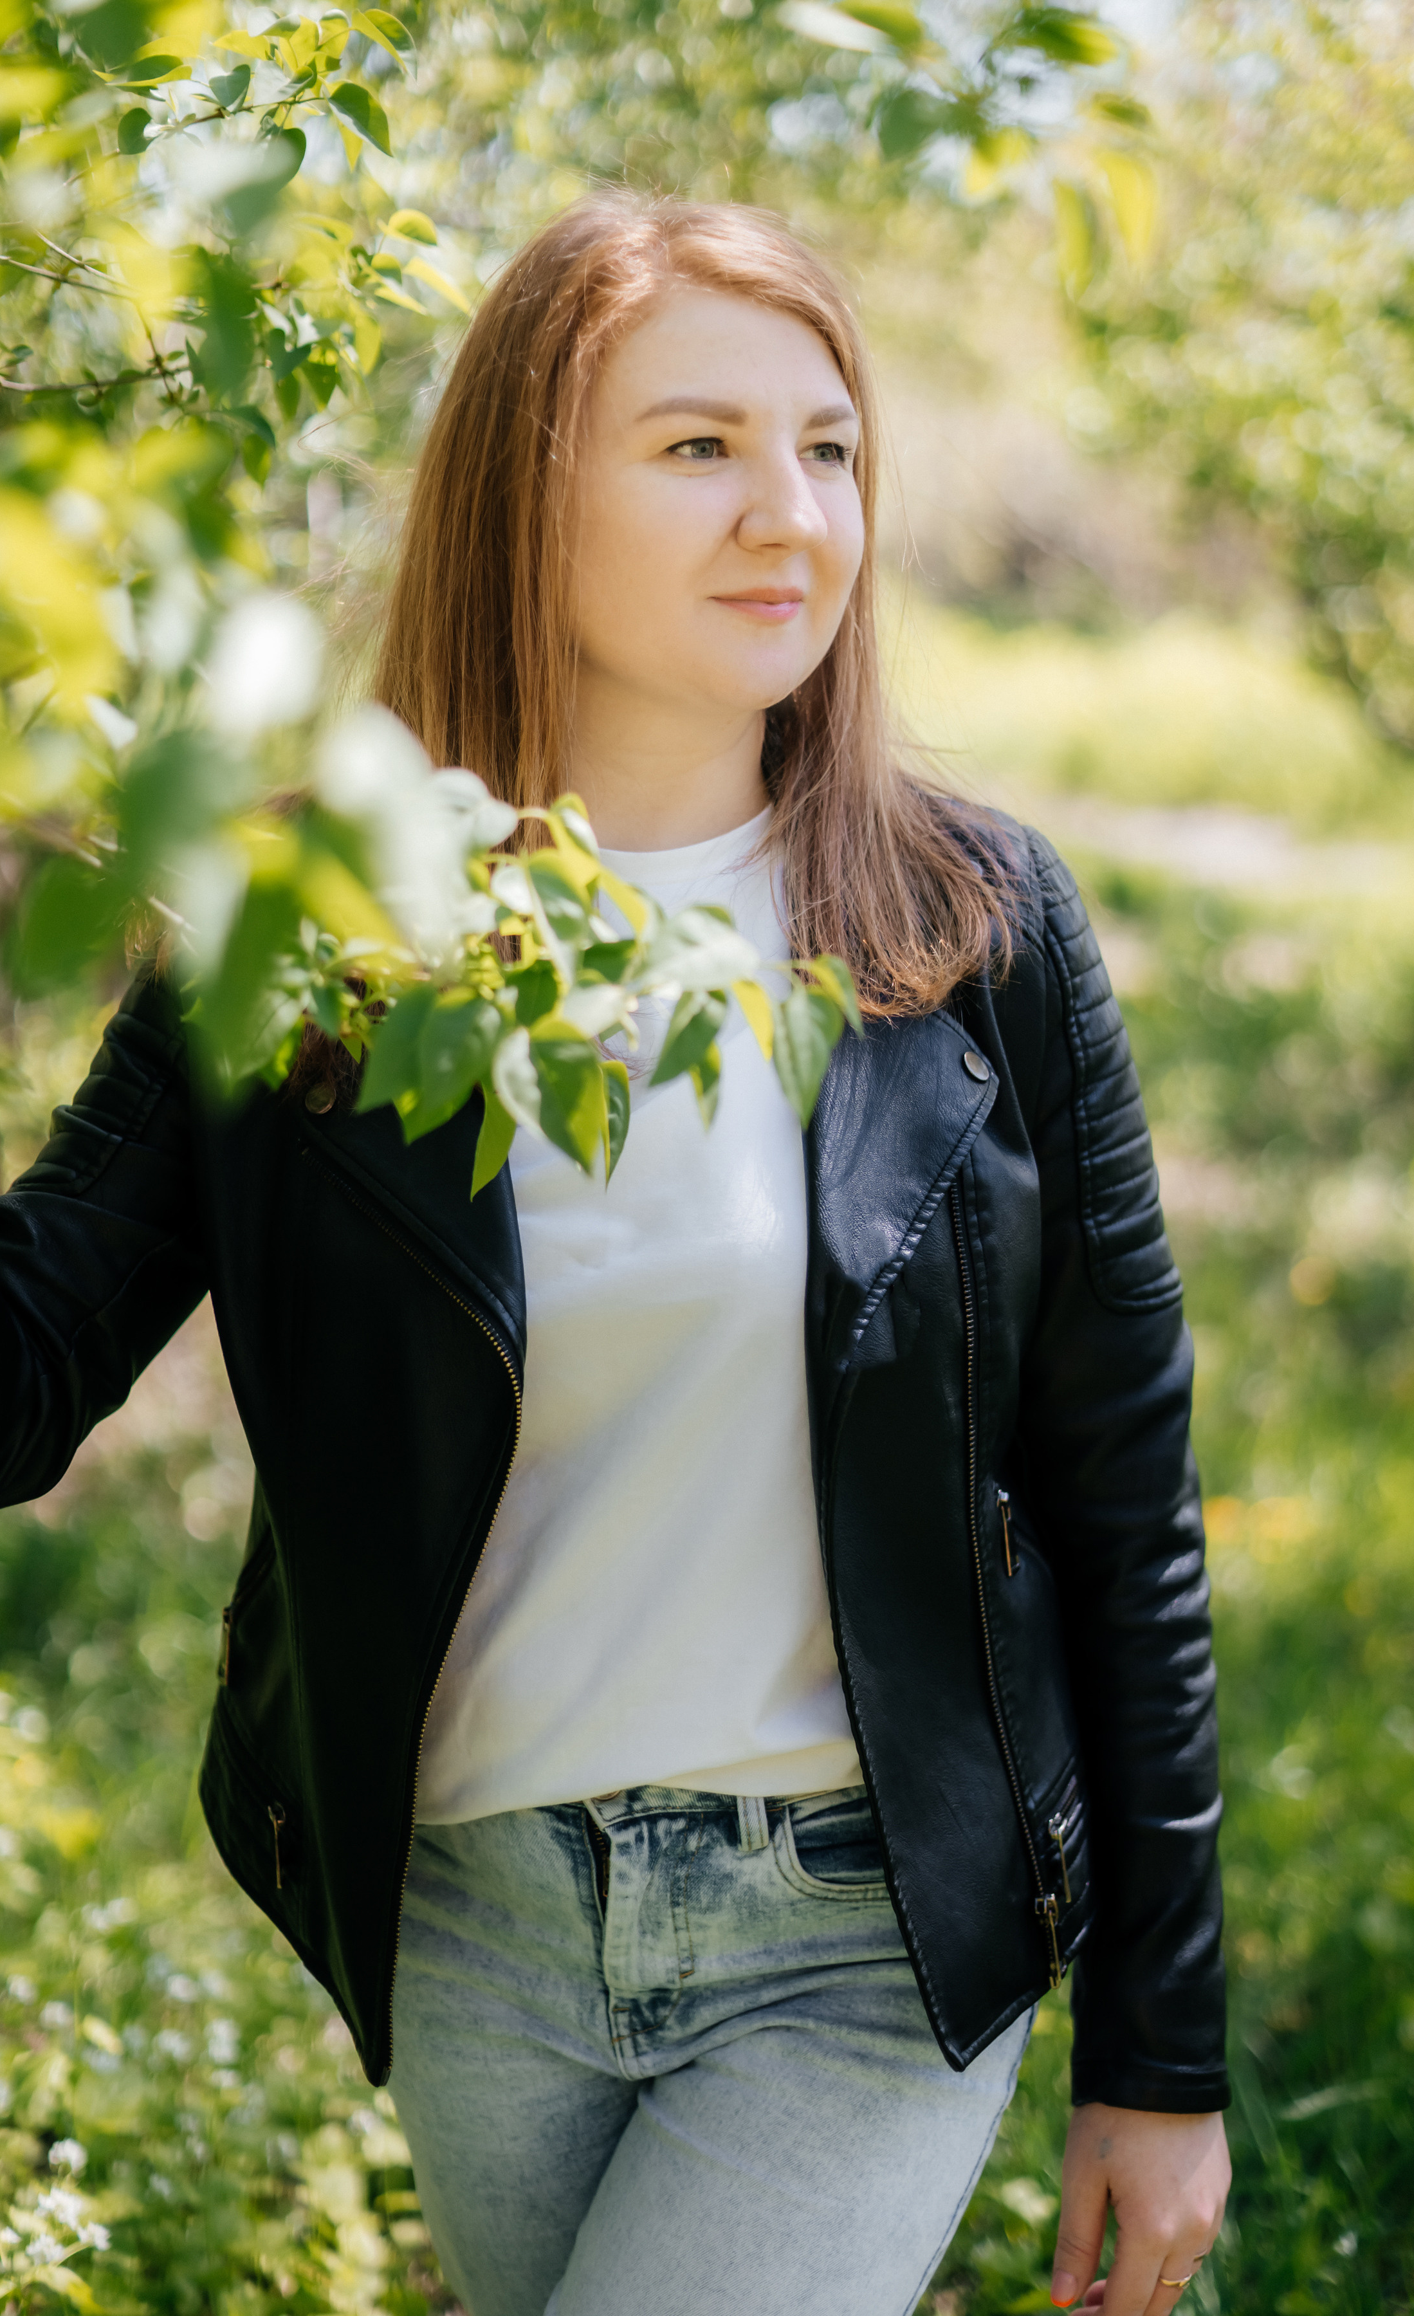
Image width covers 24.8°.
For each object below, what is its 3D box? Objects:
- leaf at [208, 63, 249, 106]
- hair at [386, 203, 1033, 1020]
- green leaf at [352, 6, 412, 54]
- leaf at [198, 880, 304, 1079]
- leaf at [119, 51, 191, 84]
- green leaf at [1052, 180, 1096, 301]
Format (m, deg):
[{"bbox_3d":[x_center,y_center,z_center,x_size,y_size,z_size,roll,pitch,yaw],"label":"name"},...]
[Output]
[{"bbox_3d":[-0.228,-0.514,1.540,0.020,0.022,0.014,0,11,0],"label":"leaf"},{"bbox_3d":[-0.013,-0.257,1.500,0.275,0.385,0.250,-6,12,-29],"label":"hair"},{"bbox_3d":[-0.155,-0.540,1.540,0.029,0.023,0.022,0,11,0],"label":"green leaf"},{"bbox_3d":[-0.151,-0.058,1.060,0.033,0.066,0.030,0,11,0],"label":"leaf"},{"bbox_3d":[-0.261,-0.515,1.520,0.034,0.015,0.022,0,11,0],"label":"leaf"},{"bbox_3d":[0.134,-0.334,1.170,0.016,0.044,0.020,0,11,0],"label":"green leaf"}]

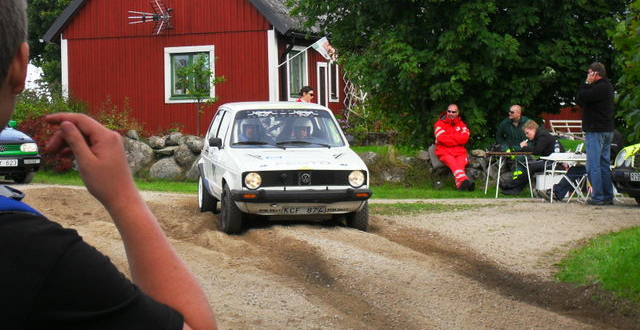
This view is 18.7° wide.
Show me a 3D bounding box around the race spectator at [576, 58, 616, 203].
[{"bbox_3d":[3.530,-0.400,24.900,0.460,1.810,0.520,0,3,25],"label":"race spectator"}]

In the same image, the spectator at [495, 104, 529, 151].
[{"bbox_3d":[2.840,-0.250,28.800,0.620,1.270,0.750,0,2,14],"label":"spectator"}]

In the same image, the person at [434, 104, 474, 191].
[{"bbox_3d":[1.990,-0.260,28.500,0.600,1.280,0.880,-1,2,-9],"label":"person"}]

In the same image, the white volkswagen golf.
[{"bbox_3d":[-0.470,-0.010,22.650,1.620,1.410,3.800,-1,4,-10],"label":"white volkswagen golf"}]

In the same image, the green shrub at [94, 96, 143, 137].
[{"bbox_3d":[-4.100,-0.850,39.500,1.150,1.050,1.050,-1,2,0],"label":"green shrub"}]

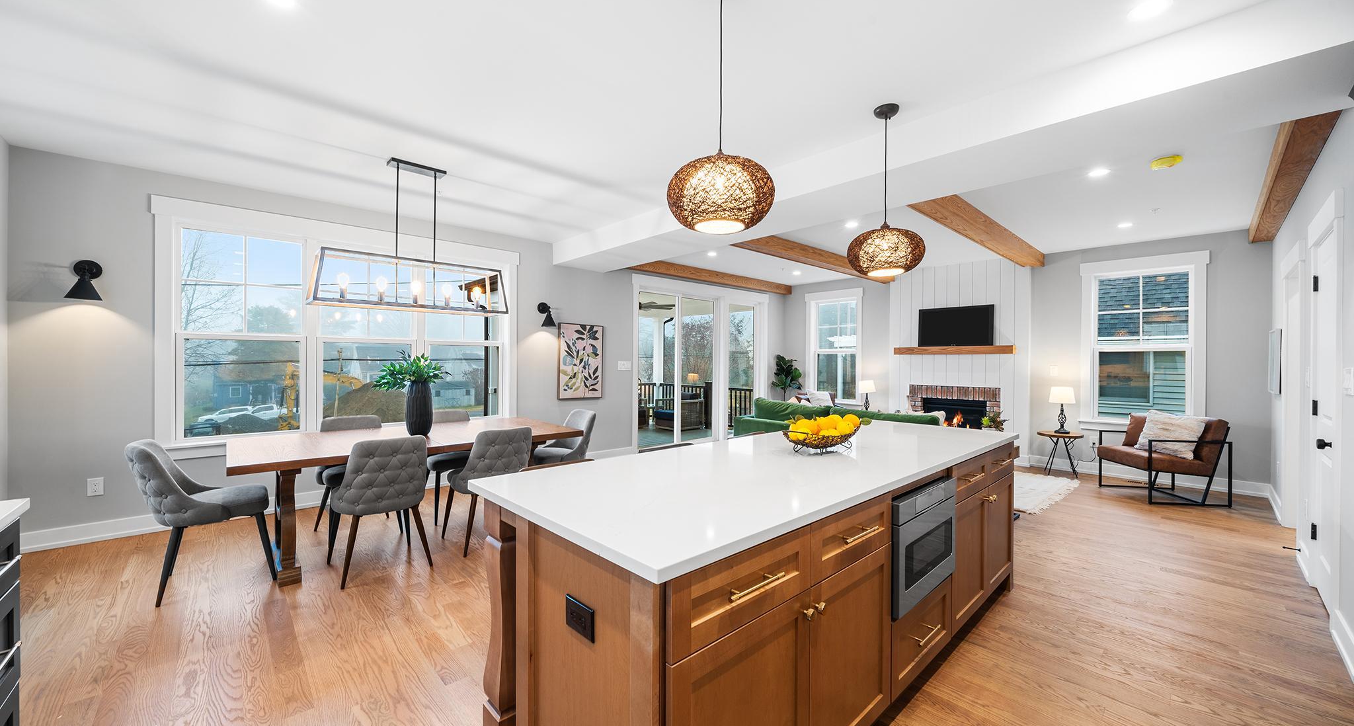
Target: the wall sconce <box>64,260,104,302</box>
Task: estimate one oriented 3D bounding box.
[{"bbox_3d":[-4.170,-0.590,3.446,0.175,0.295,0.260,0,0,-43],"label":"wall sconce"}]

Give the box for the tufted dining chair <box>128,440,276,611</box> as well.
[{"bbox_3d":[-2.842,0.891,2.929,0.640,0.840,0.540,0,0,-43],"label":"tufted dining chair"}]

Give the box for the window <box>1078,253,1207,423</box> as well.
[{"bbox_3d":[5.279,-0.240,5.574,0.120,1.920,1.050,0,0,-43],"label":"window"}]

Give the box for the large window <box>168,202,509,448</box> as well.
[{"bbox_3d":[-2.954,-0.296,4.758,2.860,1.900,0.120,0,0,-43],"label":"large window"}]

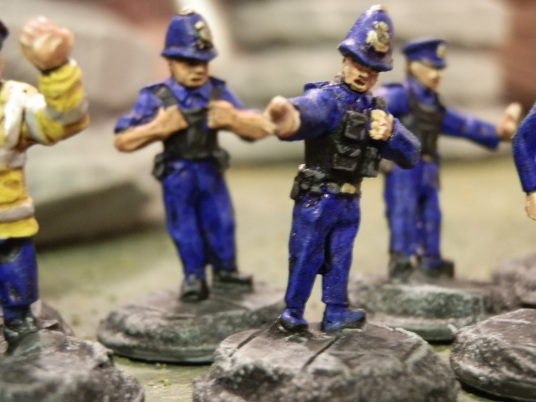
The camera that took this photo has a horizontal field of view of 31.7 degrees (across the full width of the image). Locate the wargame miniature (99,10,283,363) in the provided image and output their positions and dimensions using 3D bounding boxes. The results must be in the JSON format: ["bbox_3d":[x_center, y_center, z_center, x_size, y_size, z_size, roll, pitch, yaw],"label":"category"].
[{"bbox_3d":[-0.009,-0.003,0.115,0.023,0.040,0.023,-1,6,-14],"label":"wargame miniature"}]

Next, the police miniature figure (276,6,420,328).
[{"bbox_3d":[0.007,-0.003,0.096,0.018,0.034,0.011,-4,7,-35],"label":"police miniature figure"}]

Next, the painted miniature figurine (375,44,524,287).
[{"bbox_3d":[0.022,-0.005,0.128,0.018,0.033,0.013,-3,7,-30],"label":"painted miniature figurine"}]

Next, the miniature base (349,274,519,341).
[{"bbox_3d":[0.022,0.013,0.128,0.023,0.006,0.023,0,6,0],"label":"miniature base"}]

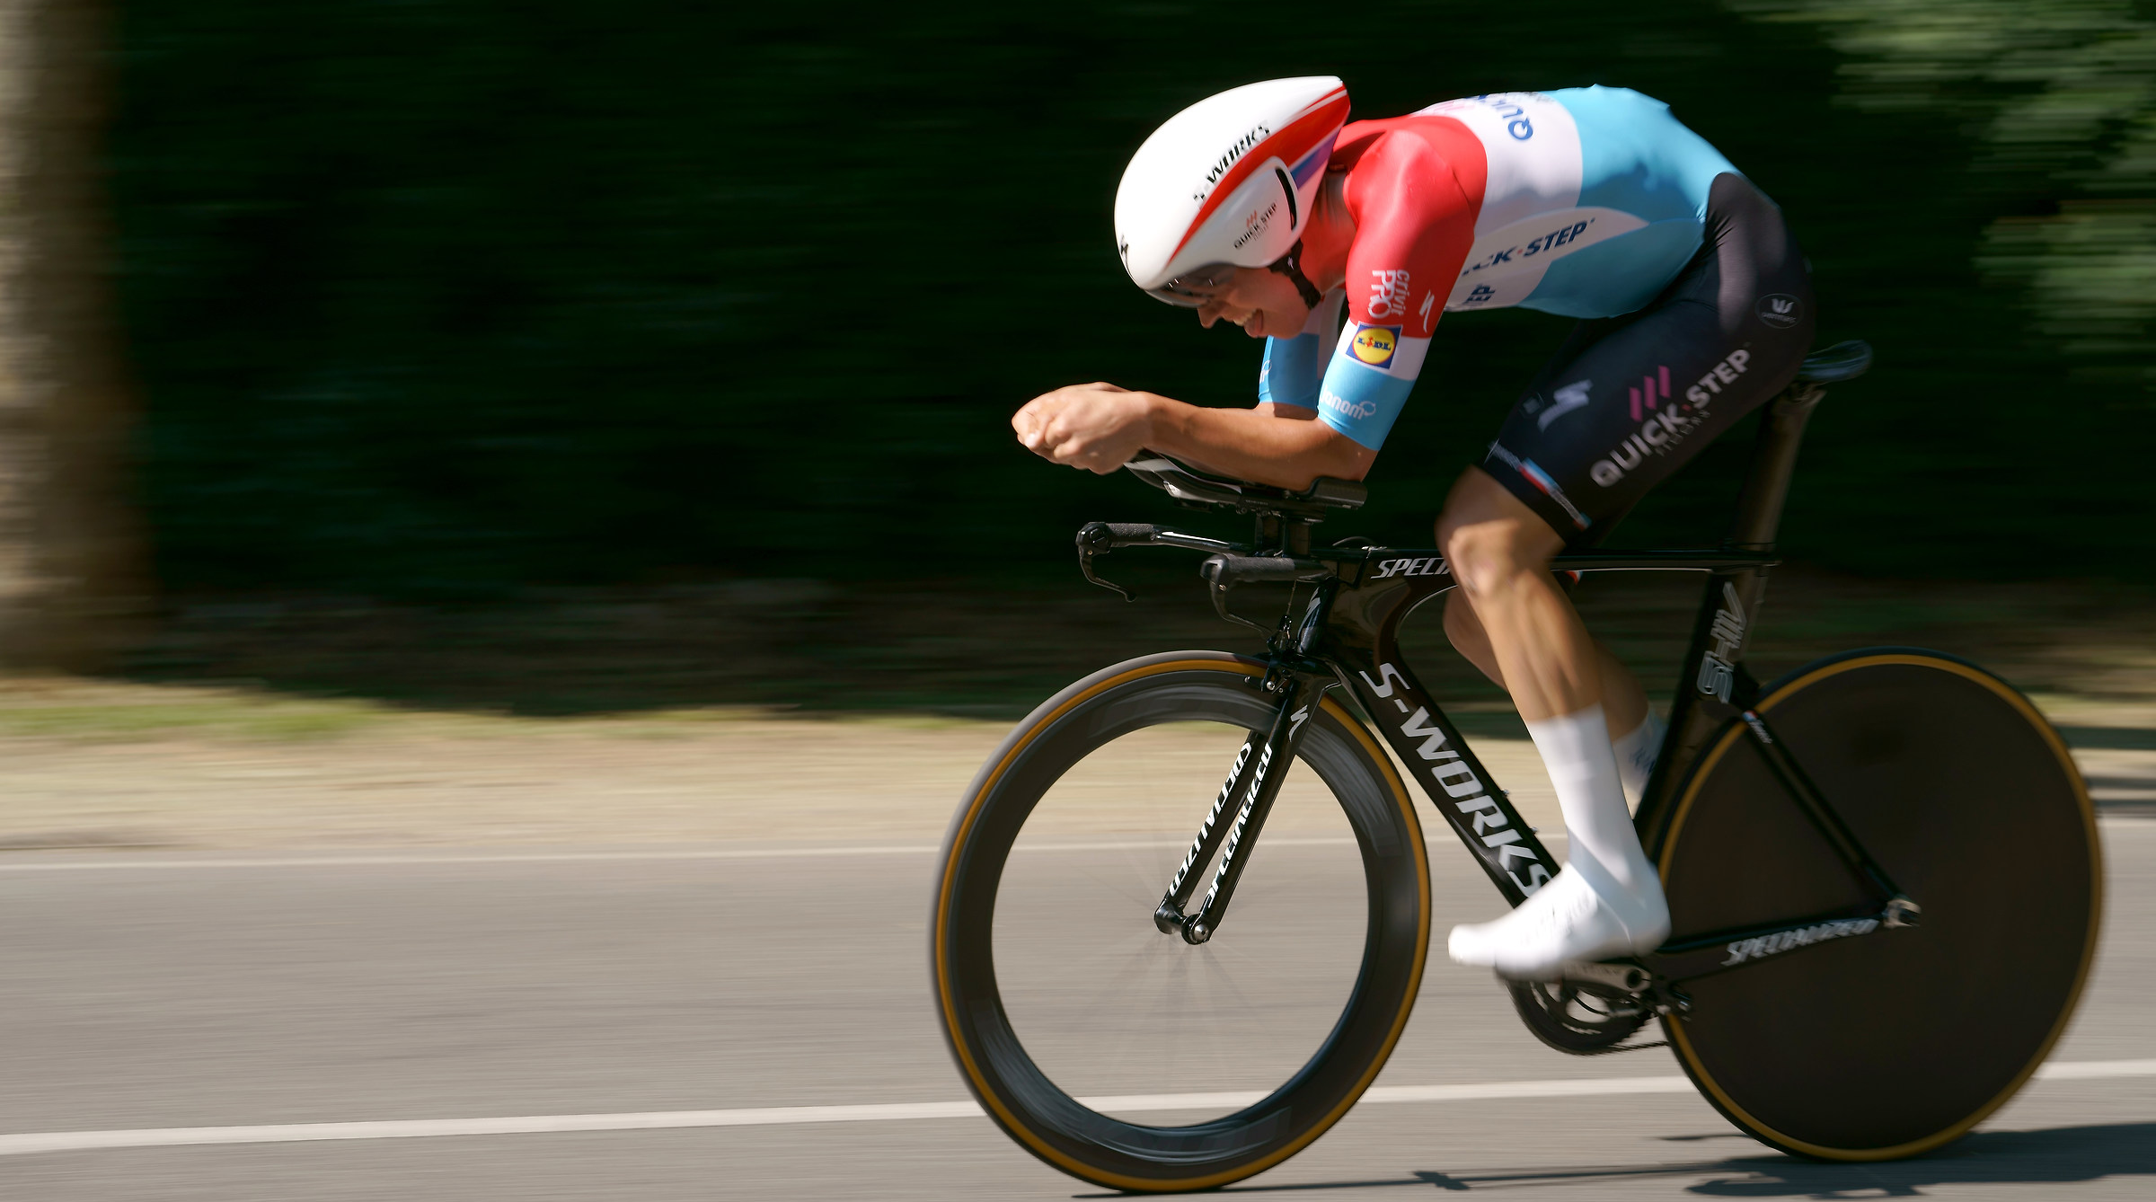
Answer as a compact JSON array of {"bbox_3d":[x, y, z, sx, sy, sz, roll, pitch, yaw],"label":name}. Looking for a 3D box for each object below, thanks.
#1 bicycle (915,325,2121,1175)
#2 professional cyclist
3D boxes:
[{"bbox_3d":[0.594,0.201,7.574,1.650,1.065,0.420,0,6,-22],"label":"bicycle"},{"bbox_3d":[0.415,-0.096,7.459,1.100,1.110,0.430,0,6,-22],"label":"professional cyclist"}]

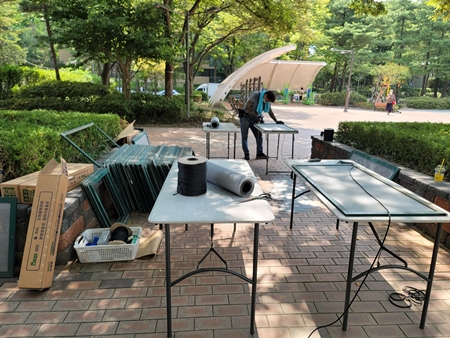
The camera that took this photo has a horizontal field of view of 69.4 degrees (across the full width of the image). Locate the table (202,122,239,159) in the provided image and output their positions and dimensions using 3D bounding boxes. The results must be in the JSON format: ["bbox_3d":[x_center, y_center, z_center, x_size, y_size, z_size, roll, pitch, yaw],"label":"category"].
[{"bbox_3d":[-0.094,-0.418,6.014,0.600,0.730,1.220,0,14,-4],"label":"table"}]

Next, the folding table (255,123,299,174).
[{"bbox_3d":[0.926,-0.400,6.005,0.590,0.730,1.220,0,14,-2],"label":"folding table"}]

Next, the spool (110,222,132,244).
[{"bbox_3d":[-0.921,0.620,2.851,0.200,0.200,0.210,-3,32,-6],"label":"spool"}]

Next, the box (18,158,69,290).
[{"bbox_3d":[-1.333,0.426,2.422,0.163,0.866,0.138,3,-12,0],"label":"box"}]

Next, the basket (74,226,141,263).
[{"bbox_3d":[-0.997,0.670,2.855,0.510,0.163,0.340,-1,15,-9],"label":"basket"}]

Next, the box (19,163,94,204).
[{"bbox_3d":[-1.566,0.127,3.117,0.158,0.163,0.800,4,15,12],"label":"box"}]

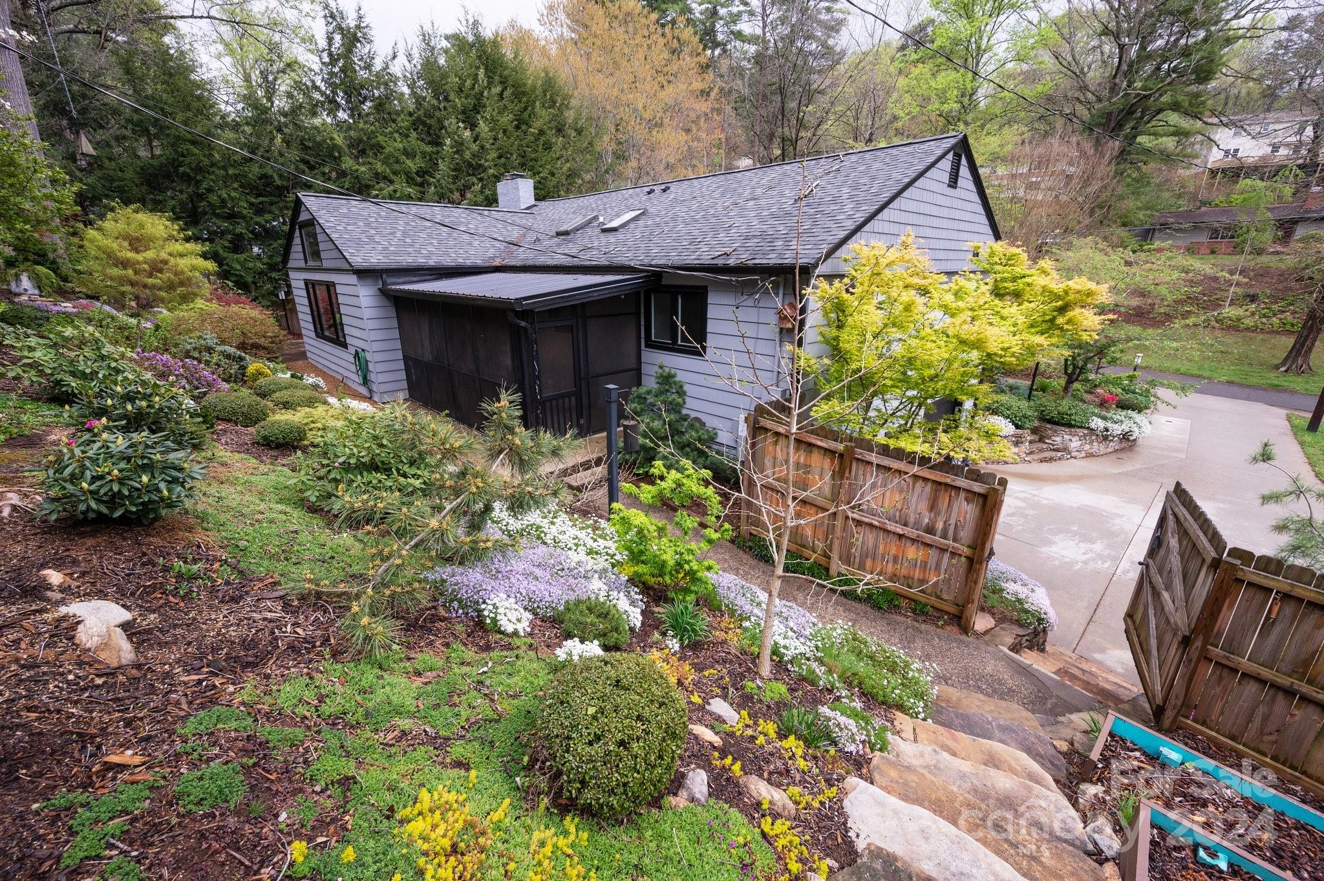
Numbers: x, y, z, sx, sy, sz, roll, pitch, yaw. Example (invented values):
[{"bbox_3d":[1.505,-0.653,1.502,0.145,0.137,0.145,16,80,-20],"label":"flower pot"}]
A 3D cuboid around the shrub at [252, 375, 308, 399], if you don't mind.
[{"bbox_3d":[-7.828,-1.079,10.578,0.951,0.446,0.951,0,18,0],"label":"shrub"}]

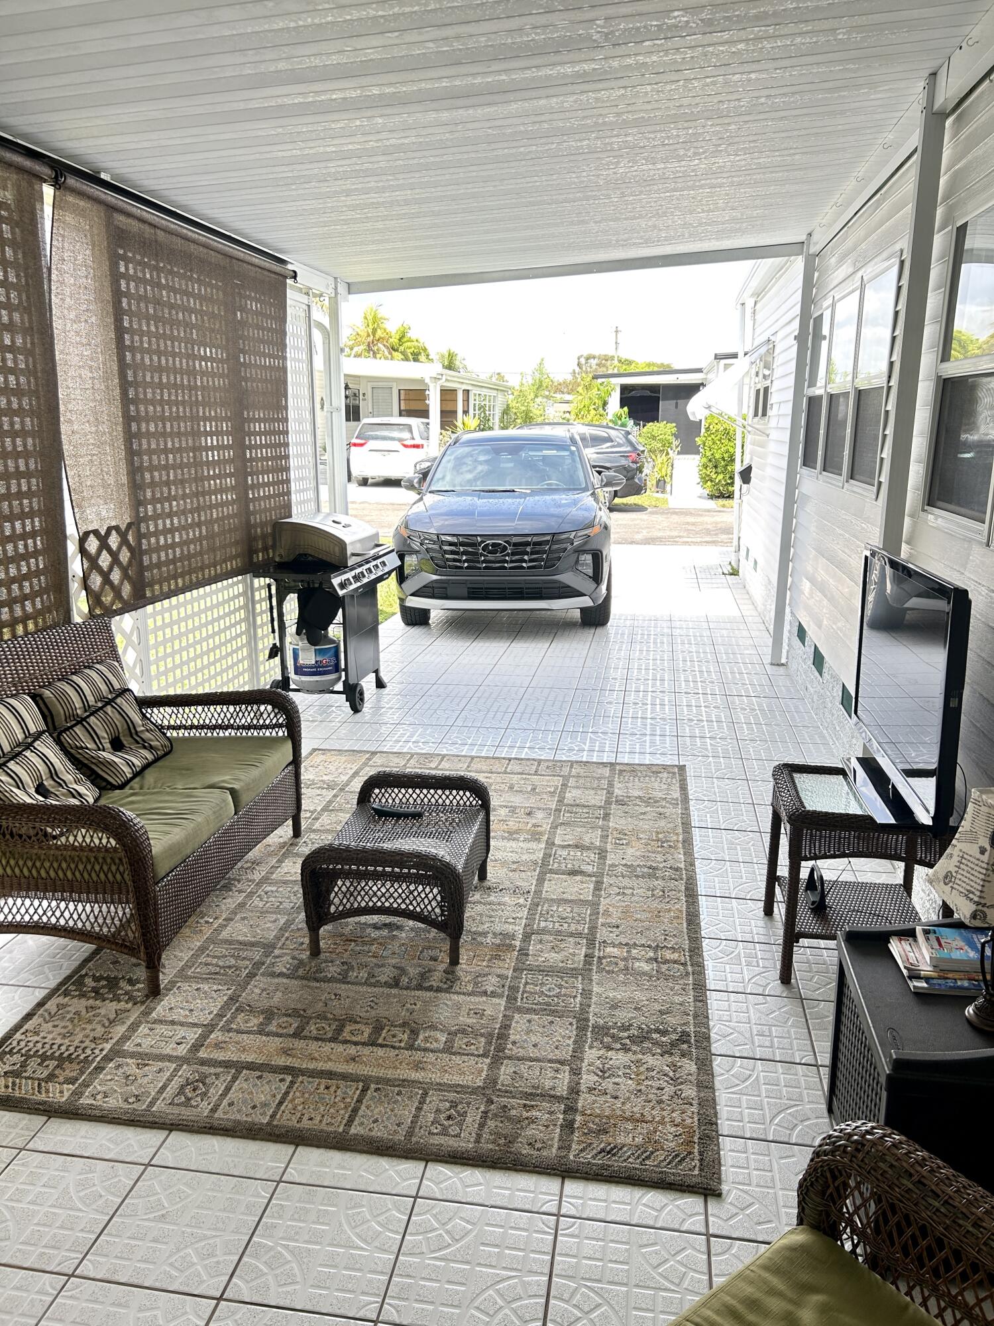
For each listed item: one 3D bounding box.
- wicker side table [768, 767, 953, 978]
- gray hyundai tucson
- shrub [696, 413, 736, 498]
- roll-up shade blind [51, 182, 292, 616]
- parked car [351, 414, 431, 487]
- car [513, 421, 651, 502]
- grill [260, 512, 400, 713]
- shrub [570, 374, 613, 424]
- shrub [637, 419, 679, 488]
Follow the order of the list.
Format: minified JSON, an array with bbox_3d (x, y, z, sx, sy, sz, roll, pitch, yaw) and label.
[{"bbox_3d":[1.205,0.721,3.357,0.520,0.560,0.540,2,14,9],"label":"wicker side table"},{"bbox_3d":[0.247,-1.492,10.142,1.890,1.660,4.630,2,14,6],"label":"gray hyundai tucson"},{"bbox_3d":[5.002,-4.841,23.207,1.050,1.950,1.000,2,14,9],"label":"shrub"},{"bbox_3d":[-1.583,-1.391,5.610,0.100,1.920,2.760,2,14,9],"label":"roll-up shade blind"},{"bbox_3d":[-2.490,-5.913,27.682,1.920,1.730,4.850,2,14,8],"label":"parked car"},{"bbox_3d":[0.841,-4.446,22.091,4.900,1.740,1.900,2,14,9],"label":"car"},{"bbox_3d":[-1.058,-0.343,6.350,0.640,1.200,1.310,2,14,9],"label":"grill"},{"bbox_3d":[2.618,-6.536,27.738,1.400,2.900,1.400,2,14,9],"label":"shrub"},{"bbox_3d":[3.958,-5.123,24.478,1.050,1.650,1.000,2,14,9],"label":"shrub"}]

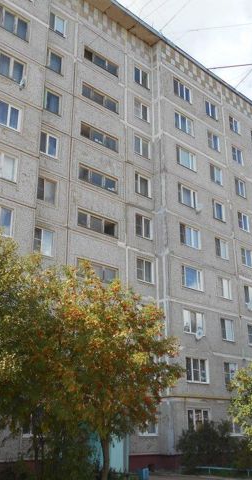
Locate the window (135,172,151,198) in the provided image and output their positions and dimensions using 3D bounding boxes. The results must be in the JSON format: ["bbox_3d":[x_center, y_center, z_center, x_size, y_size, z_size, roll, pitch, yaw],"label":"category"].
[{"bbox_3d":[1.059,-3.387,30.133,1.390,1.470,0.150,18,-28,-38],"label":"window"}]

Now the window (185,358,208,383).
[{"bbox_3d":[4.066,7.521,27.536,1.880,1.360,0.200,18,-28,-38],"label":"window"}]

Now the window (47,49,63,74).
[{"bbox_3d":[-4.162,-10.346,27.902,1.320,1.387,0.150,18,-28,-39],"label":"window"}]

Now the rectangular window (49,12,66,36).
[{"bbox_3d":[-4.228,-12.996,28.743,1.400,1.357,0.200,18,-27,-39],"label":"rectangular window"}]

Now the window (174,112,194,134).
[{"bbox_3d":[4.055,-8.082,33.593,2.000,1.370,0.150,18,-28,-38],"label":"window"}]

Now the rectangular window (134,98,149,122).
[{"bbox_3d":[1.072,-8.758,32.588,1.500,1.380,0.150,18,-27,-39],"label":"rectangular window"}]

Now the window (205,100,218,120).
[{"bbox_3d":[6.630,-9.996,37.199,1.520,1.360,0.150,18,-27,-39],"label":"window"}]

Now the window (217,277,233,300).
[{"bbox_3d":[6.454,3.098,31.576,1.400,1.360,0.200,18,-28,-38],"label":"window"}]

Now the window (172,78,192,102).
[{"bbox_3d":[4.096,-10.710,34.797,1.968,1.357,0.200,18,-27,-39],"label":"window"}]

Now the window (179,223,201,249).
[{"bbox_3d":[4.066,-0.208,30.510,1.970,1.370,0.150,18,-28,-38],"label":"window"}]

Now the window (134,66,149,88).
[{"bbox_3d":[1.075,-11.194,33.215,1.410,1.400,0.150,18,-28,-38],"label":"window"}]

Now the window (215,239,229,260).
[{"bbox_3d":[6.465,0.617,32.493,1.390,1.340,0.150,18,-28,-38],"label":"window"}]

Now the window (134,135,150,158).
[{"bbox_3d":[1.074,-6.117,31.598,1.530,1.380,0.150,18,-27,-39],"label":"window"}]

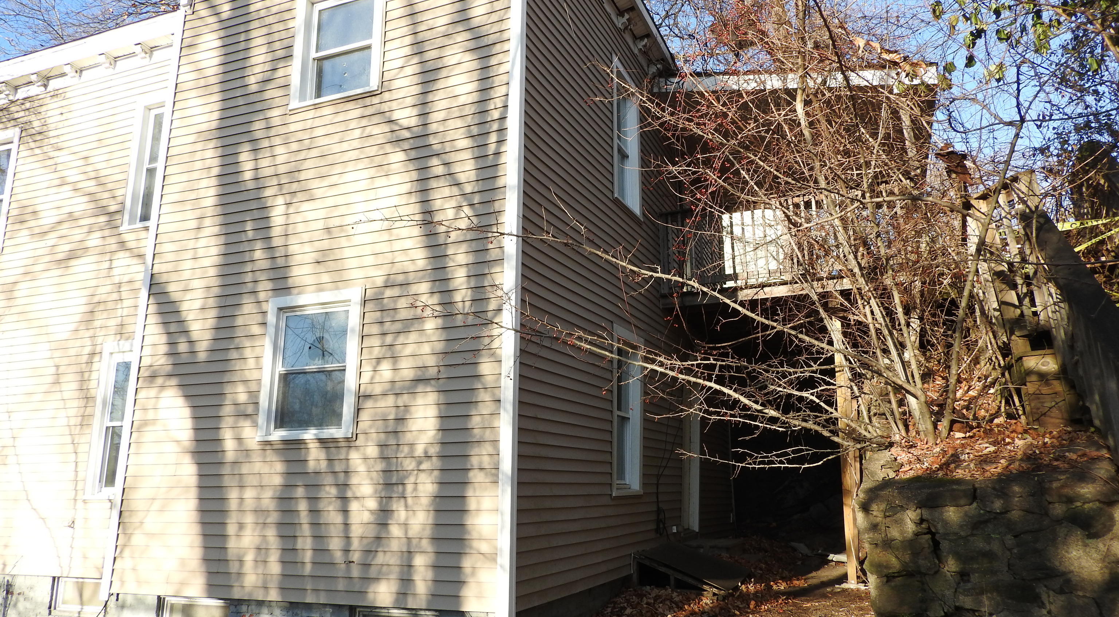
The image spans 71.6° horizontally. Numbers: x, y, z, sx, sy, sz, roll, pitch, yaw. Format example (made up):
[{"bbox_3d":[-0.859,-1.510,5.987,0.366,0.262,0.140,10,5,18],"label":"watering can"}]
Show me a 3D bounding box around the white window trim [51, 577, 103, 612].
[{"bbox_3d":[-5.111,3.088,8.350,0.790,0.400,0.110,-5,-15,21],"label":"white window trim"}]

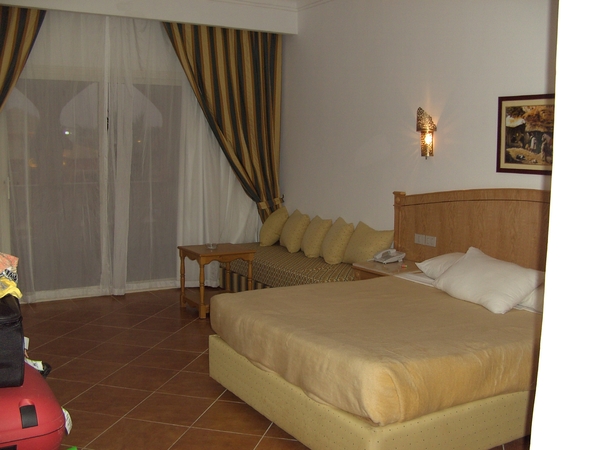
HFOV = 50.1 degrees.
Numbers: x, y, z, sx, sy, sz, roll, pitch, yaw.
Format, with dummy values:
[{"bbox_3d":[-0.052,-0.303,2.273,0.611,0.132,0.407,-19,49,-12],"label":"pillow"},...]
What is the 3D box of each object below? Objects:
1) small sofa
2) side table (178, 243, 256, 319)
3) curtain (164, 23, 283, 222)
[{"bbox_3d":[-0.012,0.349,6.295,0.761,0.863,2.045,-3,8,-32],"label":"small sofa"},{"bbox_3d":[-0.792,0.506,6.046,0.559,0.571,0.535,-3,8,-32],"label":"side table"},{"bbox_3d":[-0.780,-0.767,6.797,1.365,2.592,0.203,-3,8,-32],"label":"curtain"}]

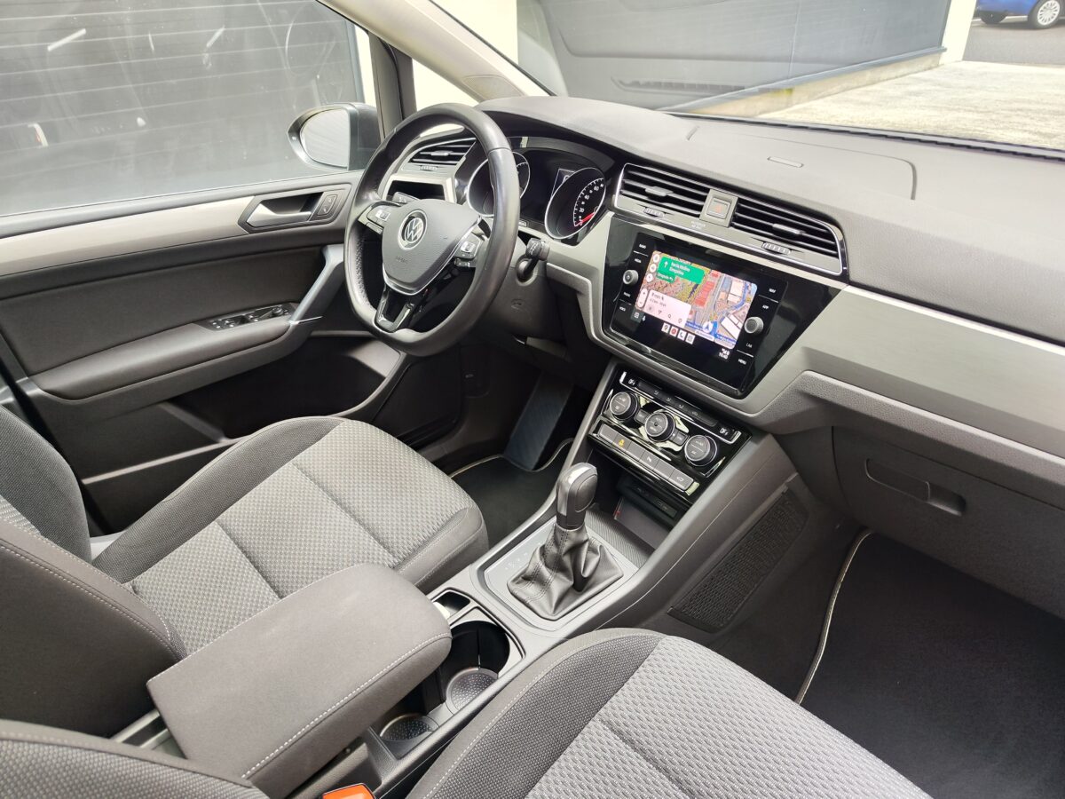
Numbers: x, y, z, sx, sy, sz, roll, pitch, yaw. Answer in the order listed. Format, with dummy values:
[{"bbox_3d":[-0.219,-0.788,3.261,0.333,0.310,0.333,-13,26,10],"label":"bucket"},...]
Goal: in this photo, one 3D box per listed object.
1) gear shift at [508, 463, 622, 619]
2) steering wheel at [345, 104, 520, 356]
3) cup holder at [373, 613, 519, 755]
[{"bbox_3d":[0.046,0.175,0.965,0.130,0.192,0.100,-26,39,-33],"label":"gear shift"},{"bbox_3d":[-0.151,-0.254,1.067,0.370,0.365,0.095,28,14,38],"label":"steering wheel"},{"bbox_3d":[-0.112,0.383,0.908,0.195,0.090,0.105,-26,39,-33],"label":"cup holder"}]

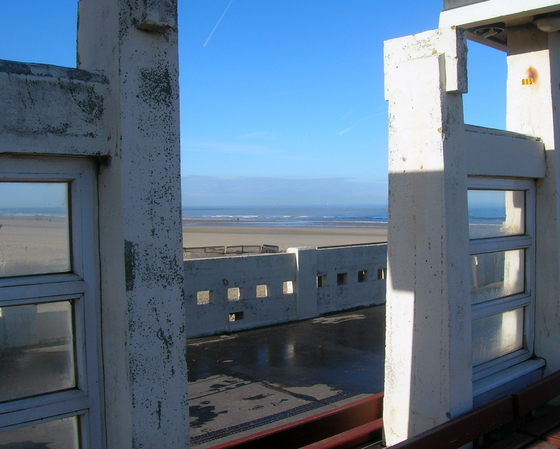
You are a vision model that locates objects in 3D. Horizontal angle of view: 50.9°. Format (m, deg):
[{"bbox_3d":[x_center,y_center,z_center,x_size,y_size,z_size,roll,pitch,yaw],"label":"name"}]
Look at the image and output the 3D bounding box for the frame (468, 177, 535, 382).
[{"bbox_3d":[1.236,0.298,3.412,0.954,1.135,0.100,-2,3,-41],"label":"frame"}]

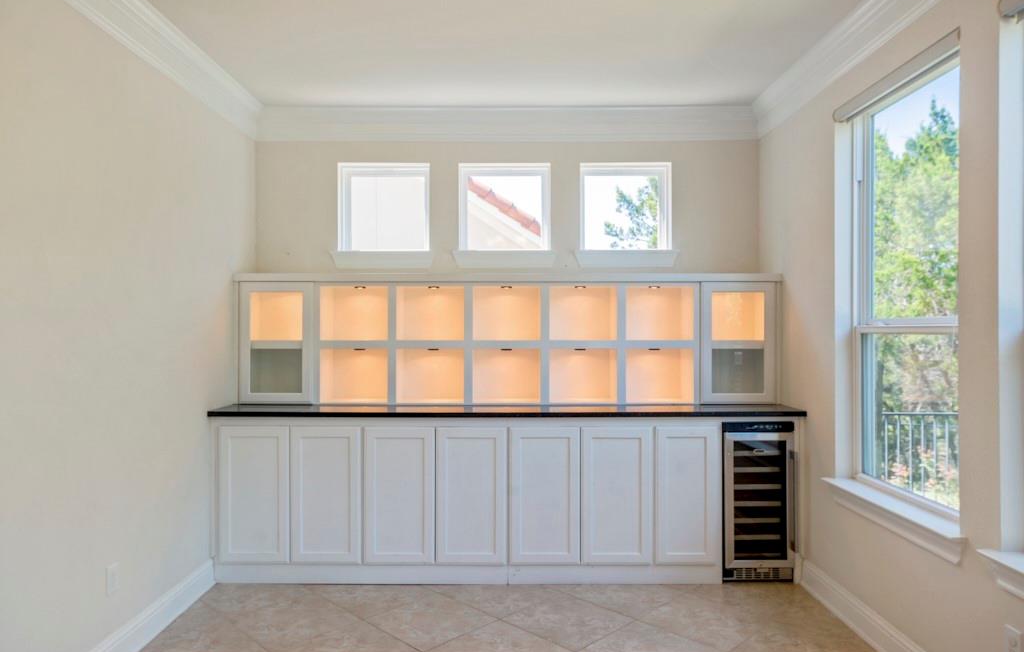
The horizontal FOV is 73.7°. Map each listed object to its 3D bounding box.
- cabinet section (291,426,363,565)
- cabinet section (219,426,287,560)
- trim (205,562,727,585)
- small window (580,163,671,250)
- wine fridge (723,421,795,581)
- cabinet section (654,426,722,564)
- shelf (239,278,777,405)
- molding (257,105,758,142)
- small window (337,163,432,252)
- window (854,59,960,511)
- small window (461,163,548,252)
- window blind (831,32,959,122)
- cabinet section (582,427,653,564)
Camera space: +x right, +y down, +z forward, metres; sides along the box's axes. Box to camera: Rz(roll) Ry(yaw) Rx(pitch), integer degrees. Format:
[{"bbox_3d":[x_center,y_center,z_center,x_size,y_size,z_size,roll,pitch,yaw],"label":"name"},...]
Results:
[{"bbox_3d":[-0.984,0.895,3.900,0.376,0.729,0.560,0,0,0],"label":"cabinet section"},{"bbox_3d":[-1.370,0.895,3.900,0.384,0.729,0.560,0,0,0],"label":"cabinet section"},{"bbox_3d":[-0.237,1.322,3.645,2.690,0.115,0.020,0,0,0],"label":"trim"},{"bbox_3d":[0.716,-0.751,4.340,0.577,0.560,0.100,0,0,0],"label":"small window"},{"bbox_3d":[1.309,0.934,3.890,0.385,0.855,0.580,0,0,0],"label":"wine fridge"},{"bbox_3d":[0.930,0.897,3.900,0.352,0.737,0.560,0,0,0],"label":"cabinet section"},{"bbox_3d":[-0.030,0.076,4.100,3.120,0.740,0.355,0,0,0],"label":"shelf"},{"bbox_3d":[-0.034,-1.257,4.250,3.150,0.200,0.090,0,0,0],"label":"molding"},{"bbox_3d":[-0.802,-0.751,4.340,0.577,0.560,0.100,0,0,0],"label":"small window"},{"bbox_3d":[1.685,-0.155,2.840,0.100,1.750,0.920,0,0,0],"label":"window"},{"bbox_3d":[-0.044,-0.751,4.340,0.577,0.560,0.100,0,0,0],"label":"small window"},{"bbox_3d":[1.597,-1.012,2.845,0.080,0.080,0.900,0,0,0],"label":"window blind"},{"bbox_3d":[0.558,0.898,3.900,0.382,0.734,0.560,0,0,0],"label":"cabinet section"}]

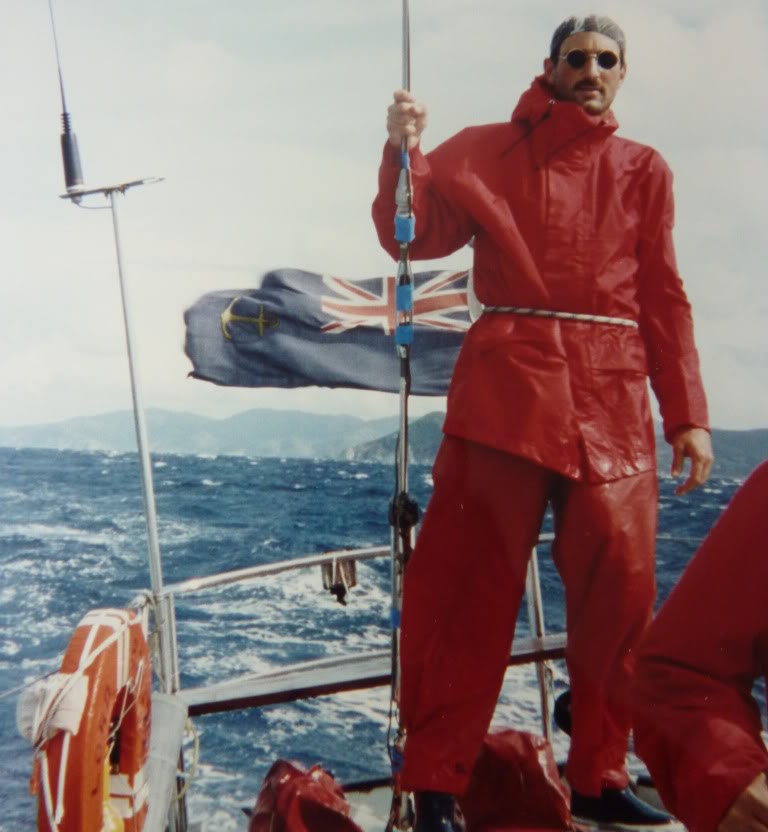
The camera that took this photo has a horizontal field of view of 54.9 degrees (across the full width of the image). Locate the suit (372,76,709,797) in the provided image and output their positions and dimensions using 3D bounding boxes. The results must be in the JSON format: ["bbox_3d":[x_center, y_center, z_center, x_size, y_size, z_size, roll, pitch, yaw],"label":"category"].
[{"bbox_3d":[0.340,0.015,1.585,0.690,1.520,0.430,2,-3,7],"label":"suit"}]

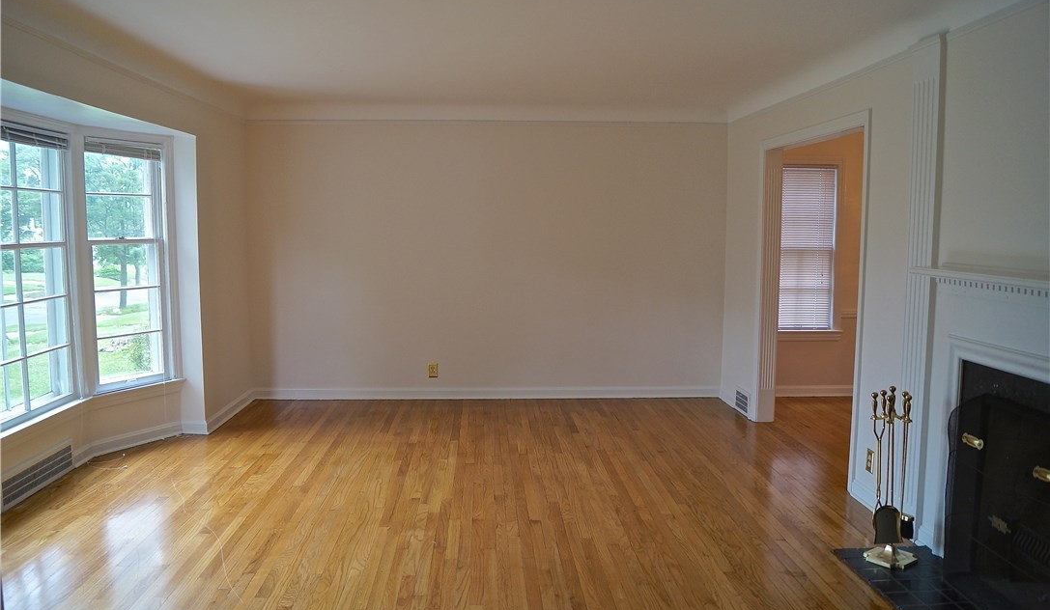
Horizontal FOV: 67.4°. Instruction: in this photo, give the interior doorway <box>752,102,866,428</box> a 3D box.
[{"bbox_3d":[1.837,-0.074,5.051,0.180,2.091,1.664,0,6,-3],"label":"interior doorway"}]

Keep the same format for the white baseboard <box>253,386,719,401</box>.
[{"bbox_3d":[-0.291,0.748,6.676,3.952,0.100,0.022,0,6,-3],"label":"white baseboard"}]

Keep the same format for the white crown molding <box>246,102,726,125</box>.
[{"bbox_3d":[-0.279,-1.555,6.396,3.952,0.170,0.100,0,6,-3],"label":"white crown molding"}]

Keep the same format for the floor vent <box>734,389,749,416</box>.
[{"bbox_3d":[1.700,0.760,6.206,0.030,0.160,0.337,0,6,-3],"label":"floor vent"}]

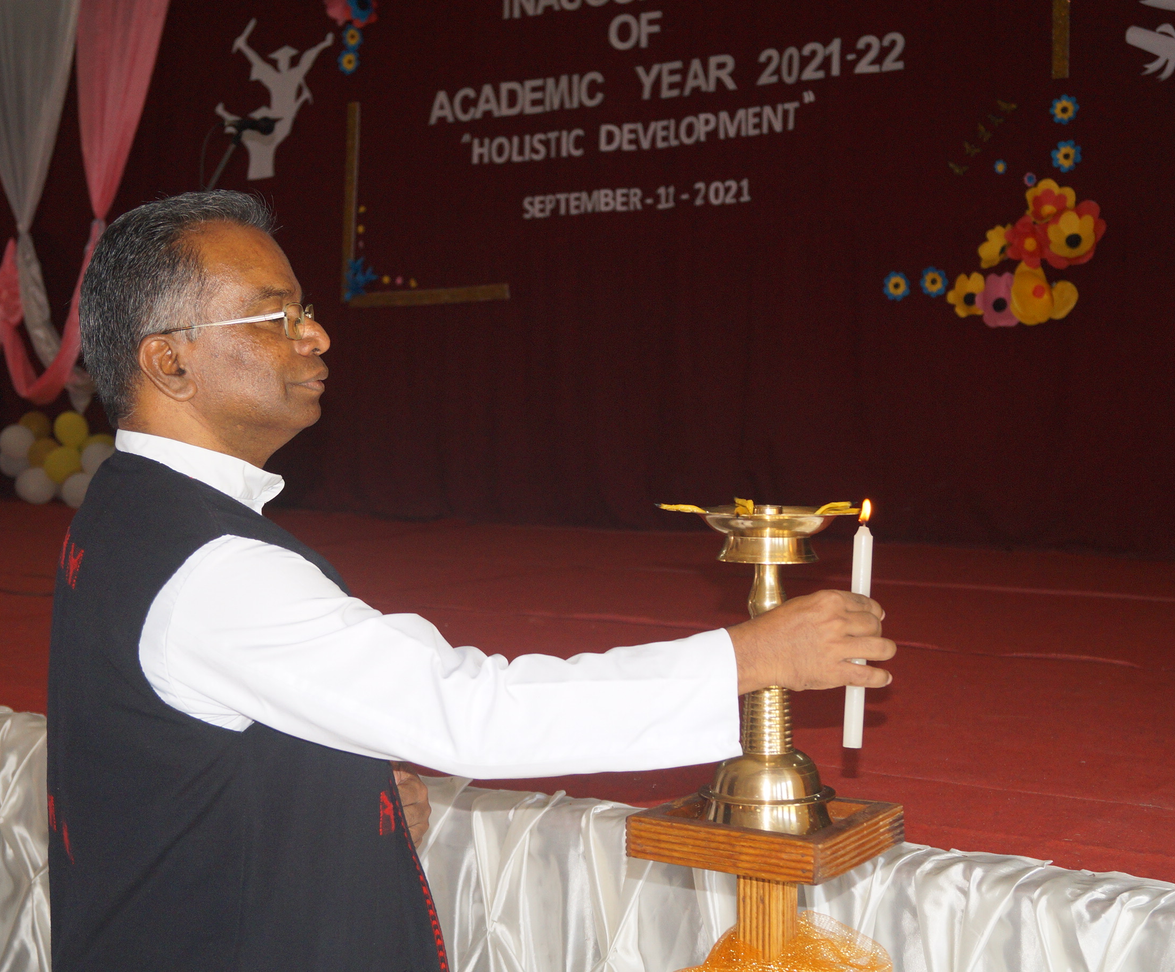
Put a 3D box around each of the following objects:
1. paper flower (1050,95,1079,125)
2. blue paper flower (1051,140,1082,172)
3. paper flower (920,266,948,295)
[{"bbox_3d":[1.782,-1.408,6.357,0.108,0.102,0.020,2,4,33],"label":"paper flower"},{"bbox_3d":[1.791,-1.234,6.360,0.108,0.119,0.020,2,4,33],"label":"blue paper flower"},{"bbox_3d":[1.357,-0.799,6.665,0.113,0.112,0.020,2,4,33],"label":"paper flower"}]

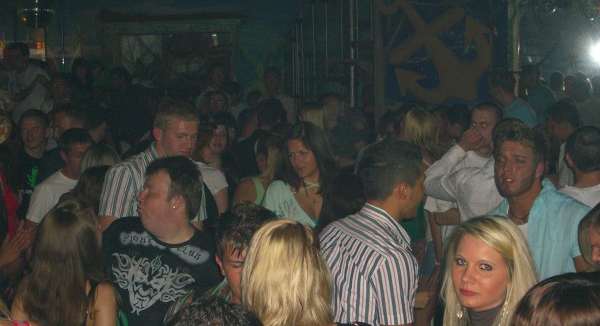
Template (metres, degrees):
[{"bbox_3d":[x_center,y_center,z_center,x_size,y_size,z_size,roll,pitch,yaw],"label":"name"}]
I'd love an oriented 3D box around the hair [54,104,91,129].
[{"bbox_3d":[-1.183,-0.246,6.100,0.185,0.145,0.190,4,9,33],"label":"hair"}]

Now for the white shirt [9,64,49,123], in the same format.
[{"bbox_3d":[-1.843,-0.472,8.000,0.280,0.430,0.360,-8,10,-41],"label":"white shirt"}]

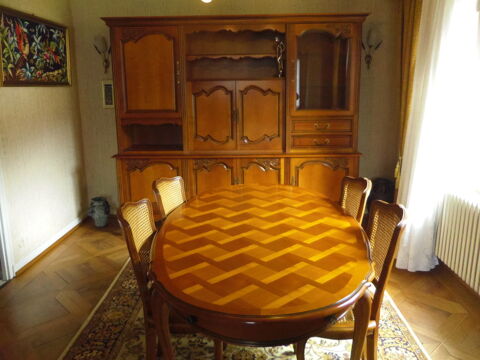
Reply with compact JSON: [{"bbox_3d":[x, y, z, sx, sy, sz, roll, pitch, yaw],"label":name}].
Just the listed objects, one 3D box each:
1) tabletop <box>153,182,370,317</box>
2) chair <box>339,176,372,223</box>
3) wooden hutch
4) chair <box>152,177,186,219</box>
[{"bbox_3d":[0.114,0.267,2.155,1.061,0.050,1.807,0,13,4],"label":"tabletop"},{"bbox_3d":[0.473,0.456,2.454,0.530,0.950,0.470,-1,13,-3],"label":"chair"},{"bbox_3d":[-0.040,-0.548,4.109,2.530,2.165,0.490,0,13,1],"label":"wooden hutch"},{"bbox_3d":[-0.183,0.460,2.464,0.530,0.950,0.470,2,13,12],"label":"chair"}]

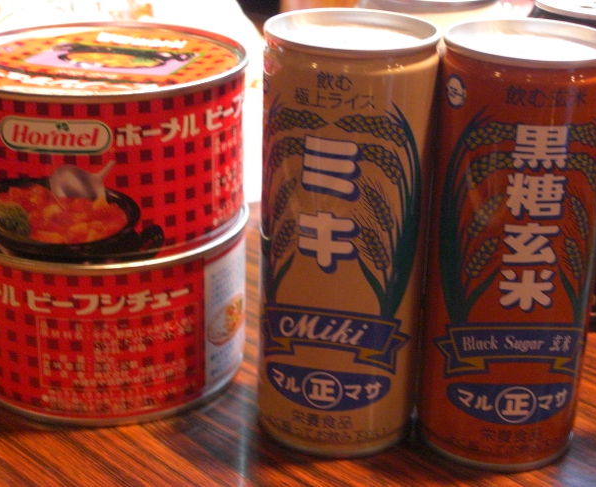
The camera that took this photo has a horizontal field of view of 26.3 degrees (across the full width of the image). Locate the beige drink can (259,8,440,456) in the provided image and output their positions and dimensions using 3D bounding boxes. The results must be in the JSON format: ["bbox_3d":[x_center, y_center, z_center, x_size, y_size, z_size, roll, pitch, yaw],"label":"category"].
[{"bbox_3d":[0.015,-0.003,0.406,0.053,0.133,0.053,7,23,12],"label":"beige drink can"}]

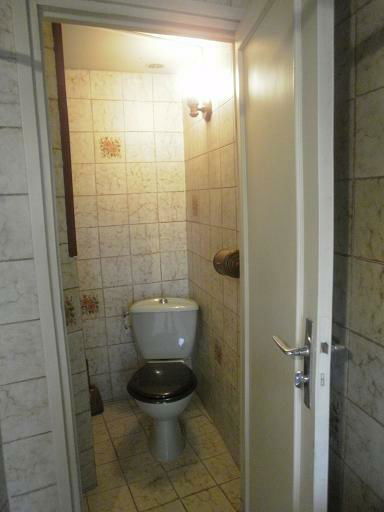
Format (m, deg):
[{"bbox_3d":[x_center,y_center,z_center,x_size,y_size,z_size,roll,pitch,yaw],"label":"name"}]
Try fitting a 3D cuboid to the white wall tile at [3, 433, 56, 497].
[{"bbox_3d":[-0.546,0.703,1.304,0.148,0.200,0.010,-5,9,-23],"label":"white wall tile"}]

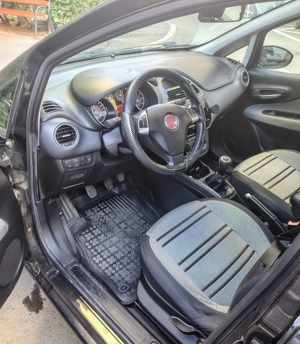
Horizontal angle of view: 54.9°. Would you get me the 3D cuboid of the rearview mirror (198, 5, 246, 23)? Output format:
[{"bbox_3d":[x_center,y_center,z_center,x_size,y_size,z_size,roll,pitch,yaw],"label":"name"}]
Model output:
[{"bbox_3d":[0.265,-0.591,1.064,0.215,0.066,0.040,-18,44,-27],"label":"rearview mirror"}]

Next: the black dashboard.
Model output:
[{"bbox_3d":[0.033,-0.382,1.486,1.370,0.420,0.490,-27,44,-36],"label":"black dashboard"}]

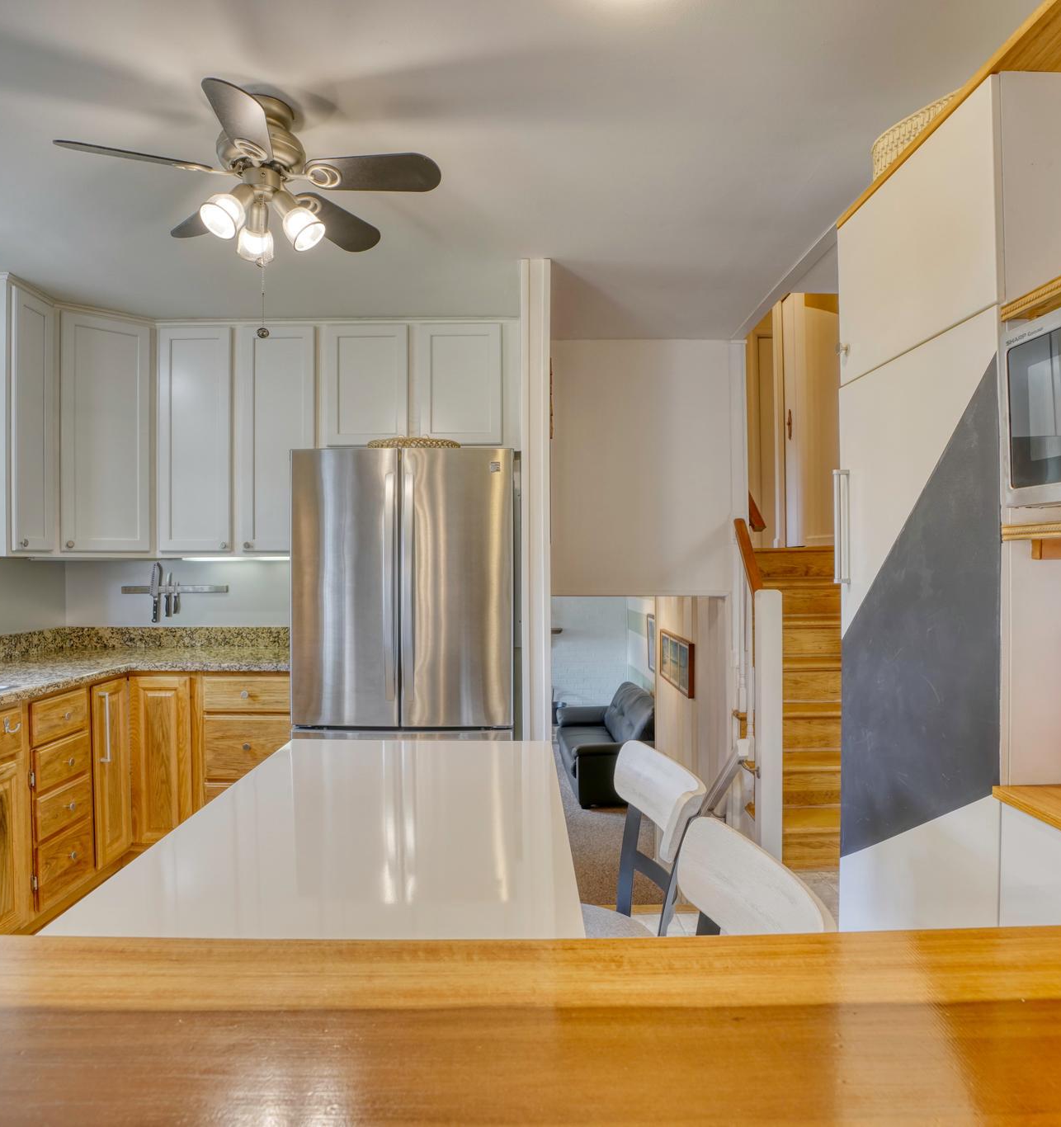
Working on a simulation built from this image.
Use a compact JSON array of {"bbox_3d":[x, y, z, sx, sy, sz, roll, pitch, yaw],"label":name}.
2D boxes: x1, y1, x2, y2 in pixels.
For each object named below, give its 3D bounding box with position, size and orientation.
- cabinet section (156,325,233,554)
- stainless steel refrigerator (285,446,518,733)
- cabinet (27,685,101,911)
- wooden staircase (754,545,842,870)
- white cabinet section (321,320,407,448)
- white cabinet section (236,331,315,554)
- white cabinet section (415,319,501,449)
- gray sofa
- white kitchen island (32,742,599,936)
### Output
[{"bbox_3d":[-1.518,-0.560,3.569,0.345,1.025,0.330,0,0,1],"label":"cabinet section"},{"bbox_3d":[-0.465,0.457,3.220,0.836,1.776,0.870,0,0,2],"label":"stainless steel refrigerator"},{"bbox_3d":[-2.045,0.878,2.830,0.590,0.800,0.380,0,0,3],"label":"cabinet"},{"bbox_3d":[1.440,0.629,3.950,0.900,1.420,1.400,0,0,-1],"label":"wooden staircase"},{"bbox_3d":[-0.743,-0.802,3.552,0.396,0.548,0.330,0,0,1],"label":"white cabinet section"},{"bbox_3d":[-1.149,-0.560,3.561,0.358,1.025,0.330,0,0,1],"label":"white cabinet section"},{"bbox_3d":[-0.319,-0.804,3.543,0.400,0.549,0.330,0,0,1],"label":"white cabinet section"},{"bbox_3d":[0.900,2.021,8.720,0.970,0.970,2.120,0,0,-3],"label":"gray sofa"},{"bbox_3d":[-0.255,0.904,1.260,0.650,0.914,1.240,0,0,-1],"label":"white kitchen island"}]

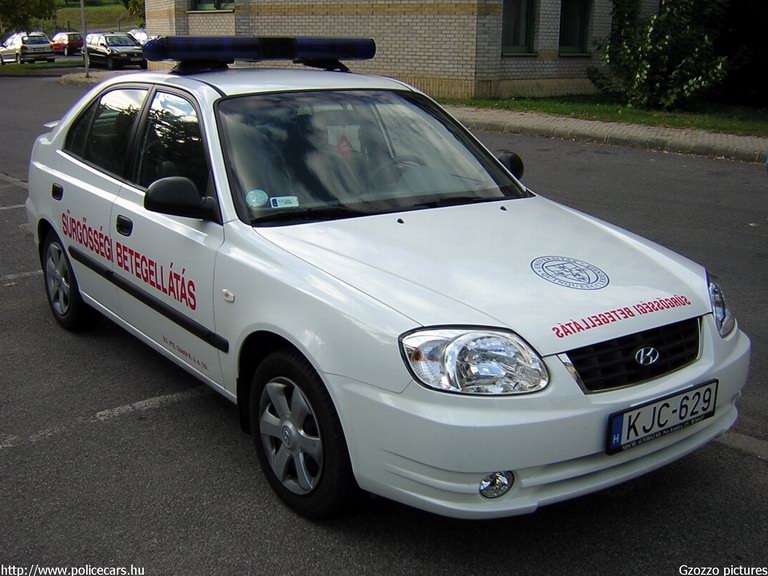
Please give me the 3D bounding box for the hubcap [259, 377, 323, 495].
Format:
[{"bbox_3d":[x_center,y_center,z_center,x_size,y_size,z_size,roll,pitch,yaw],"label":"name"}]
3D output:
[{"bbox_3d":[-0.296,0.473,2.556,0.060,0.385,0.385,-9,18,-36],"label":"hubcap"}]

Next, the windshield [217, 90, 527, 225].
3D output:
[{"bbox_3d":[-0.071,-0.581,3.335,1.380,0.140,0.740,-9,51,-36],"label":"windshield"}]

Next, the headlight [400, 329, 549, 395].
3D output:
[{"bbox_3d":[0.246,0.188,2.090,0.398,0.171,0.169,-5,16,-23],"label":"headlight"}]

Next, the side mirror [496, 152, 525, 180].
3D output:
[{"bbox_3d":[0.609,-0.567,3.861,0.230,0.155,0.150,-9,18,-36],"label":"side mirror"}]

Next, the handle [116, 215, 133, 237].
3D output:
[{"bbox_3d":[-1.109,-0.265,3.419,0.040,0.090,0.160,-9,18,-36],"label":"handle"}]

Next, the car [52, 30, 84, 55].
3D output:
[{"bbox_3d":[-20.640,-16.039,52.500,1.640,1.420,3.850,-8,18,-32],"label":"car"}]

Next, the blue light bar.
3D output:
[{"bbox_3d":[-0.596,-1.150,3.852,1.240,0.120,0.270,-9,18,-36],"label":"blue light bar"}]

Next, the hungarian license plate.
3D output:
[{"bbox_3d":[0.816,0.380,2.342,0.530,0.128,0.022,-9,16,-36],"label":"hungarian license plate"}]

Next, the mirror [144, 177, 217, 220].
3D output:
[{"bbox_3d":[-0.729,-0.321,2.861,0.230,0.155,0.150,-9,18,-36],"label":"mirror"}]

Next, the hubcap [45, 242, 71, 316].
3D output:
[{"bbox_3d":[-1.806,-0.046,4.425,0.060,0.385,0.385,-9,18,-36],"label":"hubcap"}]

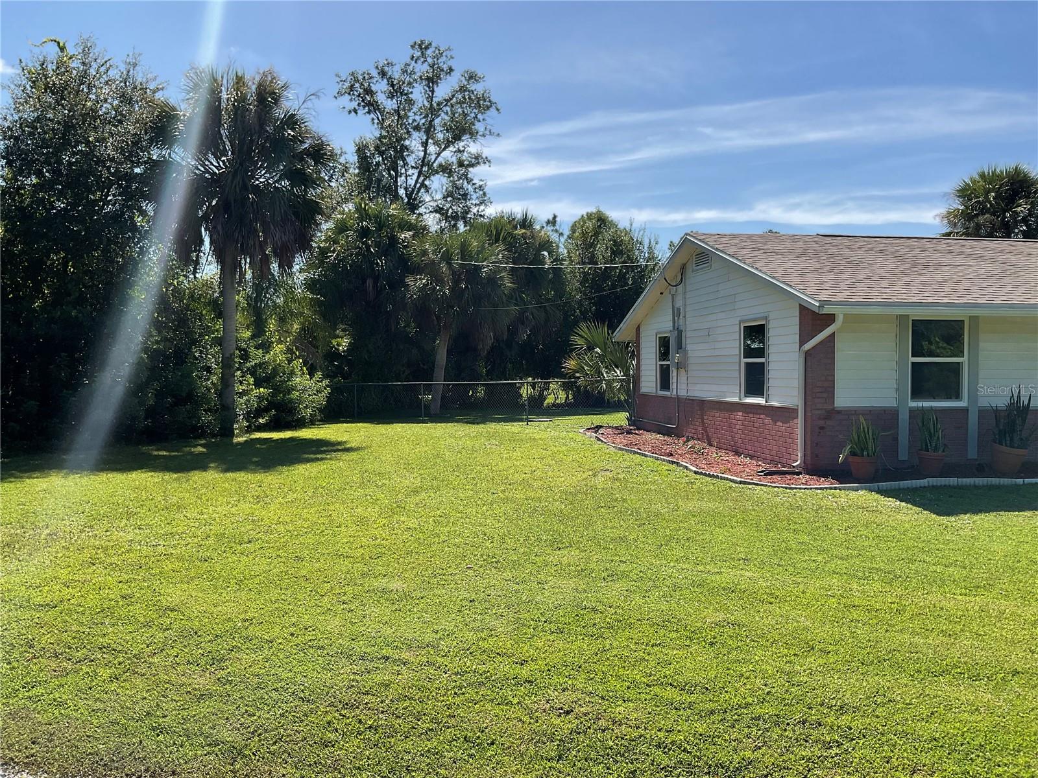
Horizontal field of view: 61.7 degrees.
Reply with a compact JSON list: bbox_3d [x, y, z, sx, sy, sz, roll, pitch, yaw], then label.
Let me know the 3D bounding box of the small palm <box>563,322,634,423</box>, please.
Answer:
[{"bbox_3d":[2.350,-0.440,23.700,2.300,2.800,2.200,0,1,0],"label":"small palm"}]

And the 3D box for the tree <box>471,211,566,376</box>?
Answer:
[{"bbox_3d":[-0.080,-3.150,35.000,4.000,8.100,4.000,0,1,0],"label":"tree"}]

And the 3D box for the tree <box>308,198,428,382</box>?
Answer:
[{"bbox_3d":[-6.000,-3.330,34.500,4.700,8.500,4.600,0,1,0],"label":"tree"}]

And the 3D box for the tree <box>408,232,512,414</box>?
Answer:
[{"bbox_3d":[-2.160,-2.420,32.000,3.800,6.700,3.700,0,1,0],"label":"tree"}]

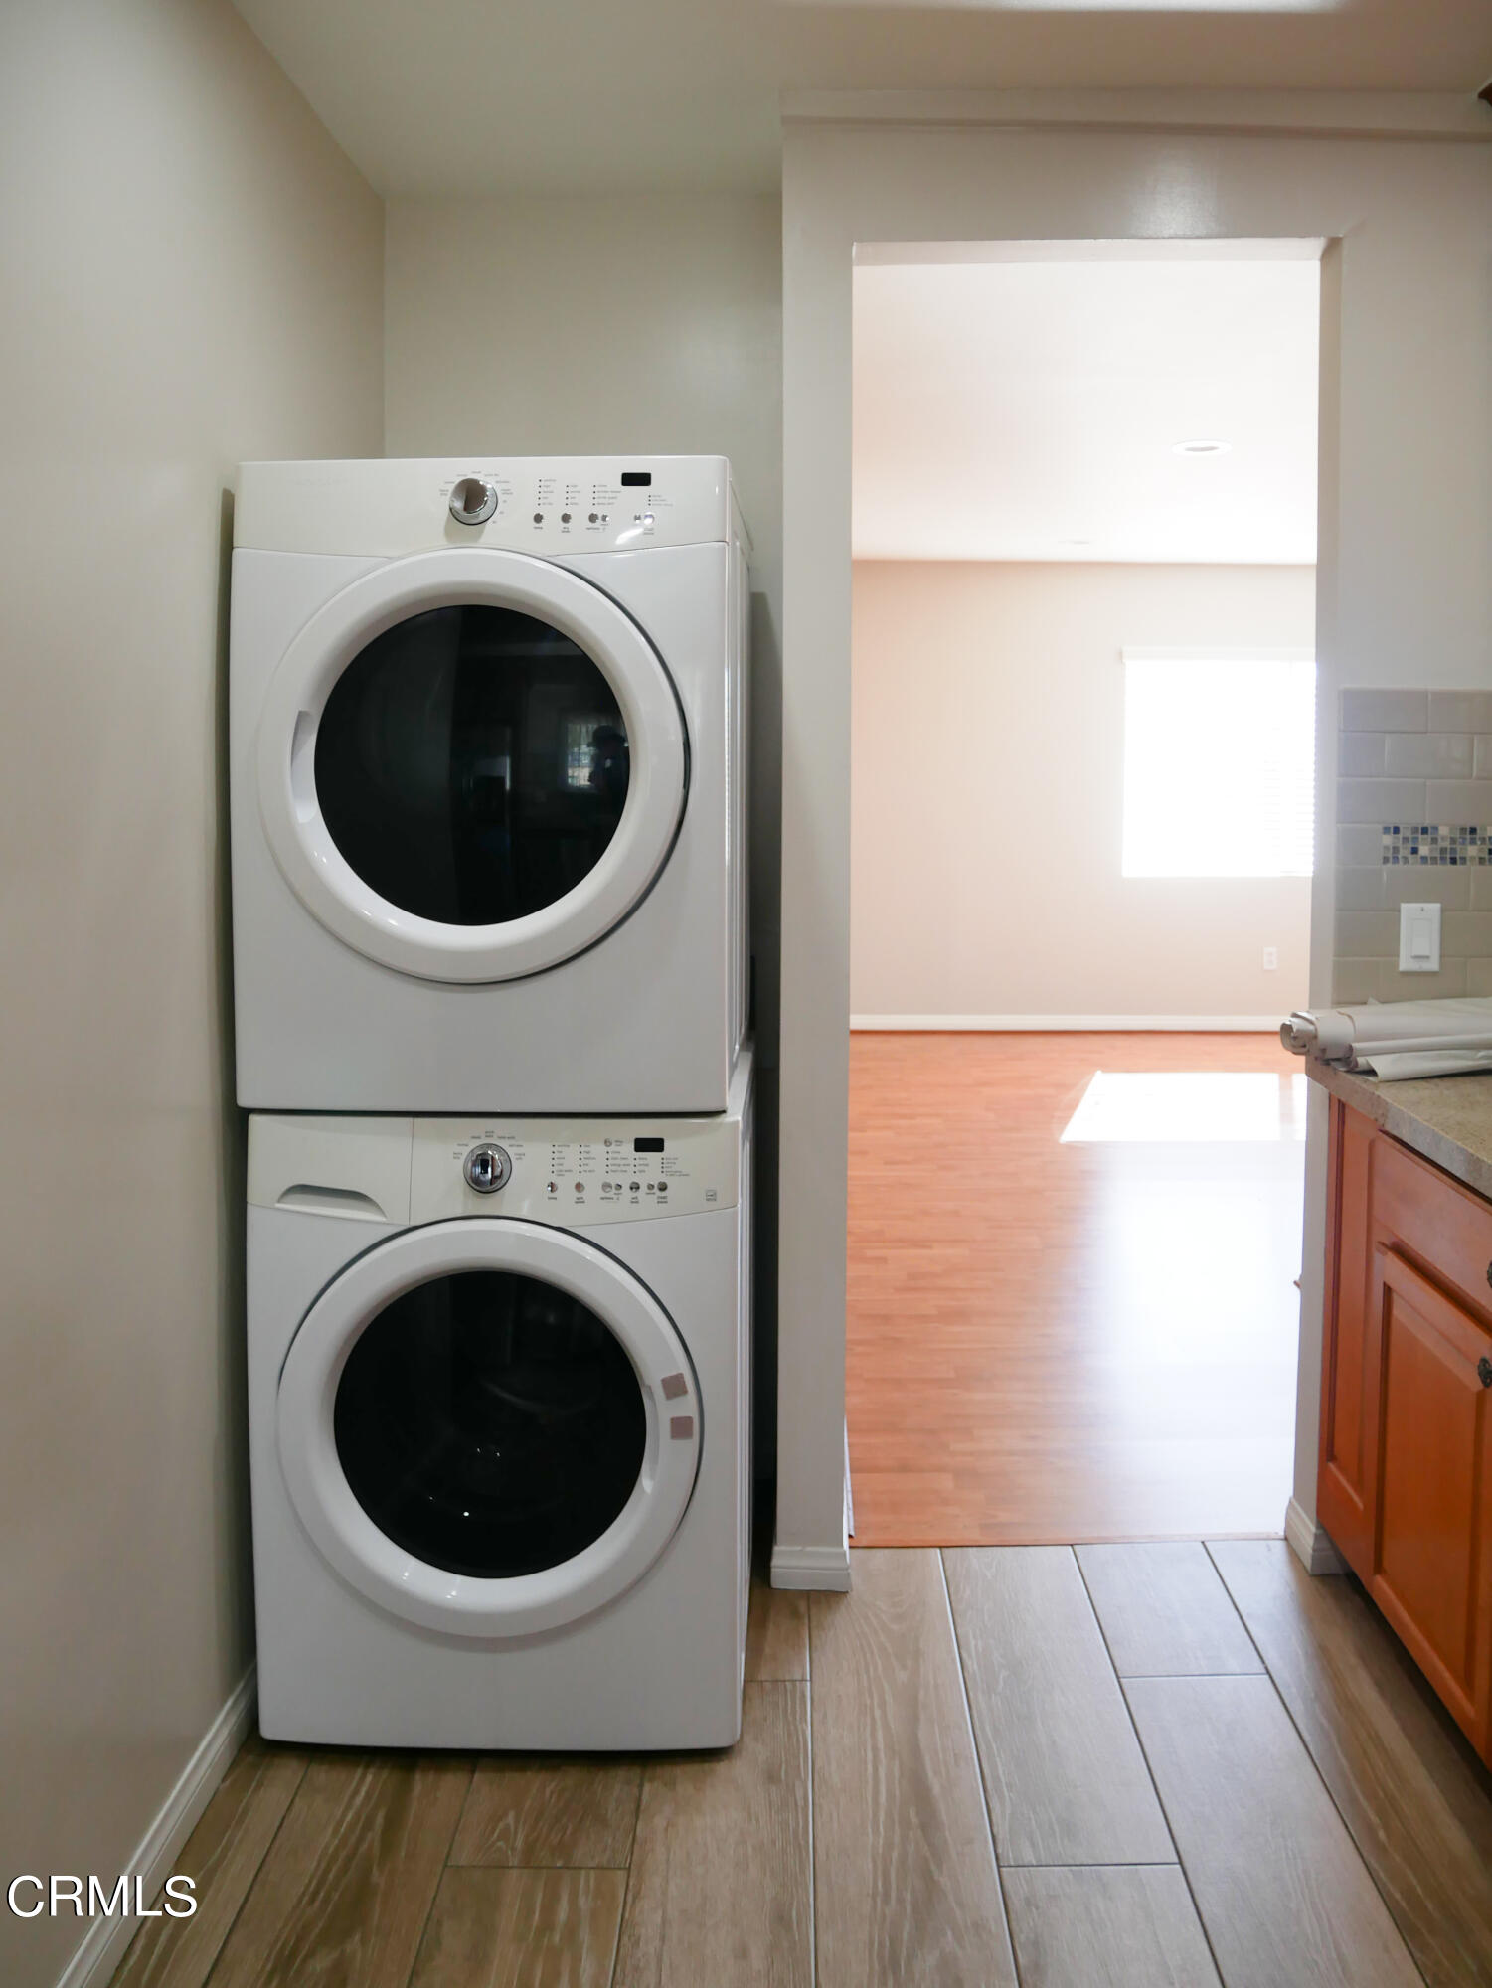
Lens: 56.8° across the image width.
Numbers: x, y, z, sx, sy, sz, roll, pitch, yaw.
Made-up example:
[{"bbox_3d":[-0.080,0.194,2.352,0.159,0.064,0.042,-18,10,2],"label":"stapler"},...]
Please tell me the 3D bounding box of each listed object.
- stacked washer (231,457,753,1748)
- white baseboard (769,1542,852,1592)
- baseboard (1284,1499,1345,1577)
[{"bbox_3d":[-0.345,0.157,2.290,0.700,1.840,0.770,0,5,2],"label":"stacked washer"},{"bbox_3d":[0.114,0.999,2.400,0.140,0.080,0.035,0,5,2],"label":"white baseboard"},{"bbox_3d":[1.022,0.972,2.480,0.055,0.078,0.120,0,5,2],"label":"baseboard"}]

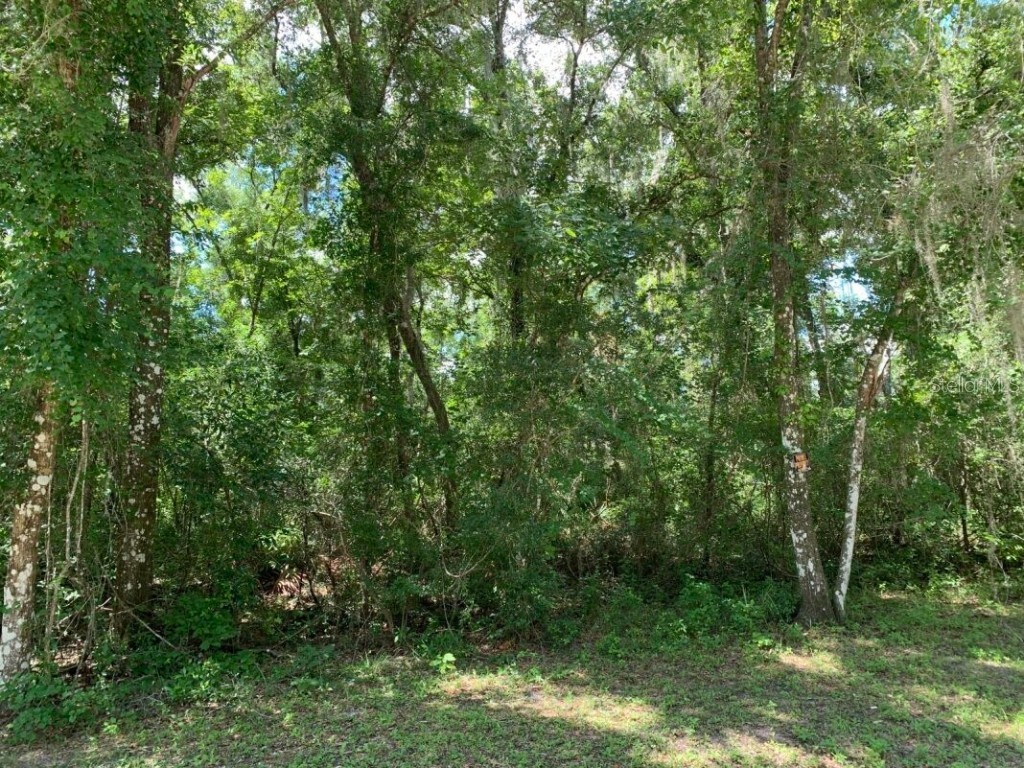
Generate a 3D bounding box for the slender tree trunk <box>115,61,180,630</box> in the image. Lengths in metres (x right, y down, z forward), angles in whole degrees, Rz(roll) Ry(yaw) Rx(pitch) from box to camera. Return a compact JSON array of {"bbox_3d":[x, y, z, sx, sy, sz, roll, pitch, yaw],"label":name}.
[{"bbox_3d":[-4.100,-0.615,8.771,0.500,6.600,0.460,0,-8,0],"label":"slender tree trunk"}]

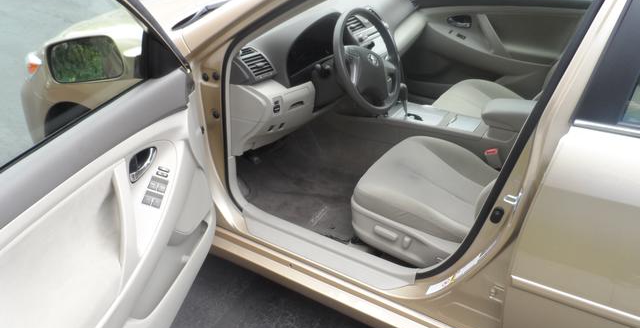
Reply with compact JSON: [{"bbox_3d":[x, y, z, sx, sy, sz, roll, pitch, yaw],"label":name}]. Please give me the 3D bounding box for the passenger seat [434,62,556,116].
[{"bbox_3d":[0.978,-0.417,1.938,0.800,0.900,0.530,15,34,31],"label":"passenger seat"}]

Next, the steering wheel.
[{"bbox_3d":[0.164,-0.358,1.575,0.120,0.385,0.385,-14,16,42],"label":"steering wheel"}]

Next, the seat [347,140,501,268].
[{"bbox_3d":[0.567,-0.110,1.404,0.800,0.900,0.530,15,34,31],"label":"seat"}]

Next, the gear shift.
[{"bbox_3d":[0.367,-0.274,1.917,0.060,0.140,0.045,15,34,31],"label":"gear shift"}]

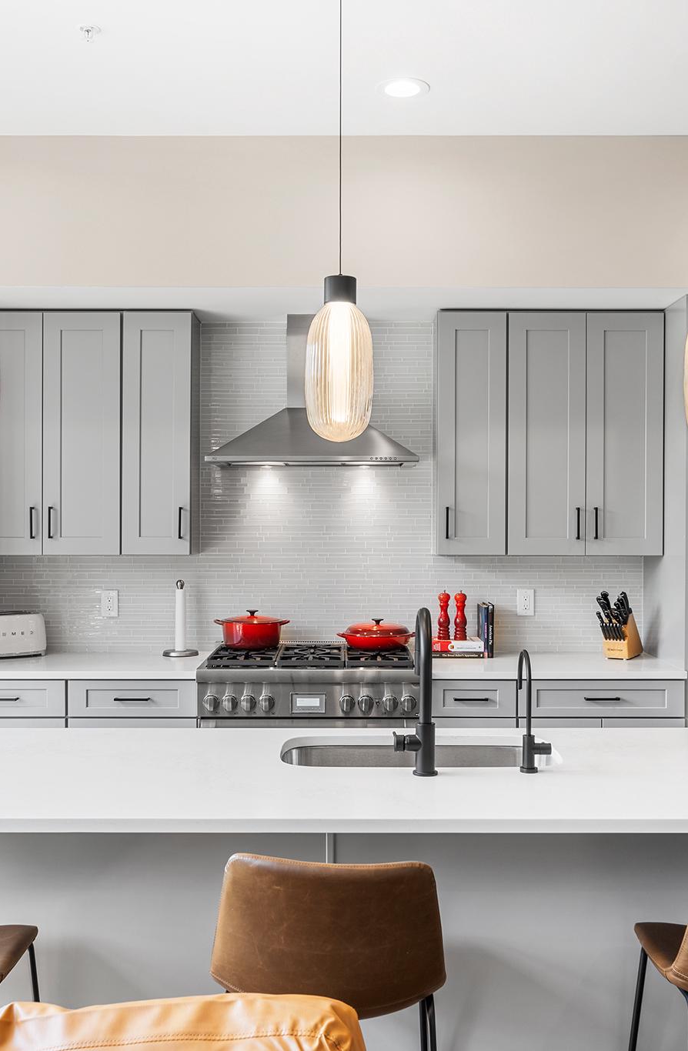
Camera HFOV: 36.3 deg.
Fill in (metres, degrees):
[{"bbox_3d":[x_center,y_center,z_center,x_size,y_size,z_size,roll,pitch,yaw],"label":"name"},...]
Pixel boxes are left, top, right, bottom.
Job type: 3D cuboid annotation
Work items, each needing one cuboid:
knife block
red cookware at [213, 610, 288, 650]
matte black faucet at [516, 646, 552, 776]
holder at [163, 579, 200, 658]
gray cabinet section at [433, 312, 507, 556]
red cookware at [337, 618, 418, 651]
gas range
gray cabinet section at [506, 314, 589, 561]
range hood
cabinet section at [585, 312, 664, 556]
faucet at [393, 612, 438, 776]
[{"bbox_3d":[1.258,0.483,4.715,0.112,0.220,0.230,0,0,30],"label":"knife block"},{"bbox_3d":[-0.415,0.466,4.720,0.338,0.173,0.270,0,0,0],"label":"red cookware"},{"bbox_3d":[0.466,0.451,2.609,0.076,0.290,0.165,0,0,0],"label":"matte black faucet"},{"bbox_3d":[-0.731,0.420,4.790,0.163,0.350,0.163,0,0,0],"label":"holder"},{"bbox_3d":[0.560,-0.402,4.755,0.310,1.067,0.330,0,0,0],"label":"gray cabinet section"},{"bbox_3d":[0.152,0.488,4.710,0.360,0.135,0.300,0,0,0],"label":"red cookware"},{"bbox_3d":[-0.144,1.034,4.592,0.911,0.950,0.690,0,0,0],"label":"gas range"},{"bbox_3d":[0.889,-0.402,4.755,0.345,1.067,0.330,0,0,0],"label":"gray cabinet section"},{"bbox_3d":[-0.134,-0.616,4.697,0.911,0.685,0.460,0,0,0],"label":"range hood"},{"bbox_3d":[1.230,-0.402,4.755,0.343,1.067,0.330,0,0,0],"label":"cabinet section"},{"bbox_3d":[0.172,0.400,2.632,0.108,0.390,0.280,0,0,0],"label":"faucet"}]

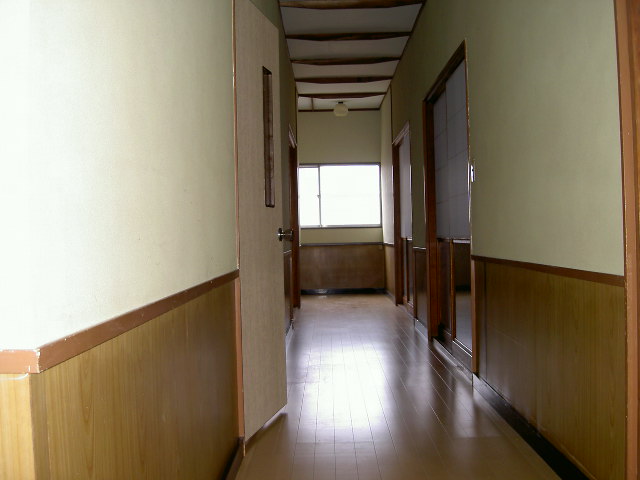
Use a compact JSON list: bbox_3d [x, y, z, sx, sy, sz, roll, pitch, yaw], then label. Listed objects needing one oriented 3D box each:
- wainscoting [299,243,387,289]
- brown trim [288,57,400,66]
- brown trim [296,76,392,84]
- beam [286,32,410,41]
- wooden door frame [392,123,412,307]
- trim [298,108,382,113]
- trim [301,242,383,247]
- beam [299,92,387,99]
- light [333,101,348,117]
[{"bbox_3d":[0.322,0.381,10.245,1.199,0.662,0.030,-1,0,0],"label":"wainscoting"},{"bbox_3d":[0.261,-1.813,7.292,1.110,0.050,0.050,-1,0,0],"label":"brown trim"},{"bbox_3d":[0.271,-1.819,8.212,1.110,0.050,0.050,-1,0,0],"label":"brown trim"},{"bbox_3d":[0.257,-1.808,6.432,1.112,0.050,0.050,-1,0,0],"label":"beam"},{"bbox_3d":[0.920,-0.177,7.642,0.120,1.905,1.700,-1,0,0],"label":"wooden door frame"},{"bbox_3d":[0.276,-1.844,10.232,1.157,0.041,0.030,-1,0,0],"label":"trim"},{"bbox_3d":[0.315,0.066,10.243,1.184,0.043,0.030,-1,0,0],"label":"trim"},{"bbox_3d":[0.287,-1.825,9.112,1.115,0.050,0.050,-1,0,0],"label":"beam"},{"bbox_3d":[0.284,-1.750,9.658,0.195,0.200,0.195,-1,0,0],"label":"light"}]

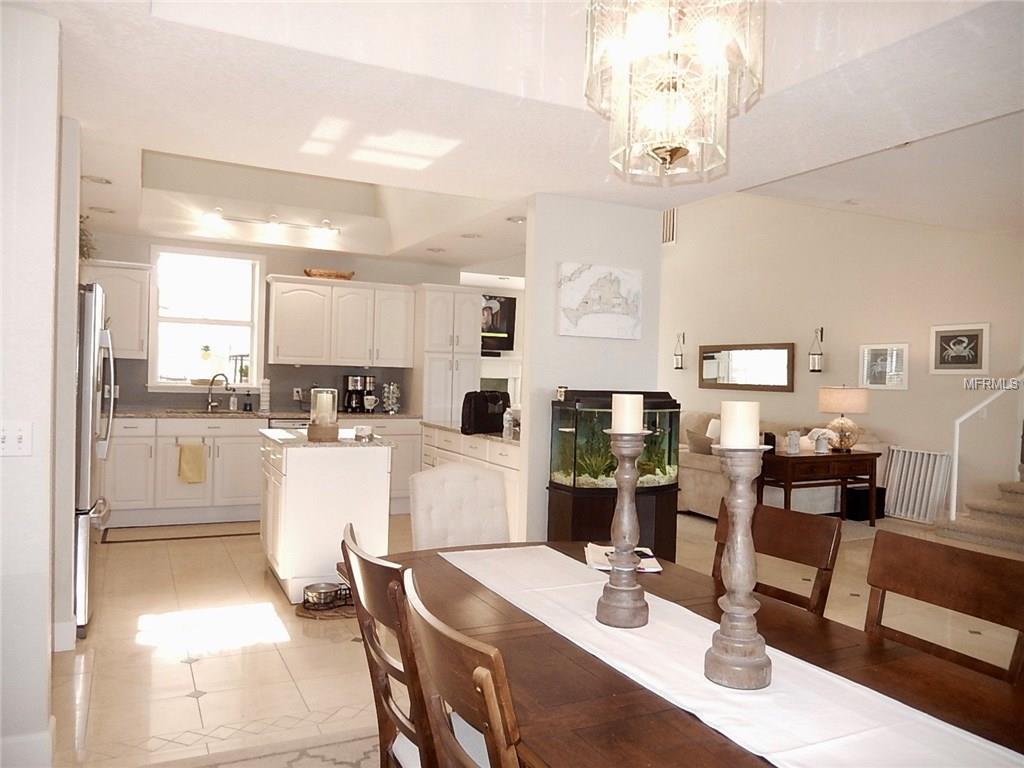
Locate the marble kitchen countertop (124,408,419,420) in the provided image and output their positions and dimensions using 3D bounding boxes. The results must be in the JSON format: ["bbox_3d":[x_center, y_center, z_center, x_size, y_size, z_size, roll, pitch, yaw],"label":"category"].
[{"bbox_3d":[-2.283,0.290,6.883,2.830,0.035,0.635,1,1,-26],"label":"marble kitchen countertop"}]

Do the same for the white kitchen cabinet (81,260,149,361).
[{"bbox_3d":[-3.445,-0.625,6.406,0.570,0.810,0.340,1,1,-26],"label":"white kitchen cabinet"}]

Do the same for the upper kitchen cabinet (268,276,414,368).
[{"bbox_3d":[-1.686,-0.584,7.321,1.410,0.812,0.340,1,1,-26],"label":"upper kitchen cabinet"}]

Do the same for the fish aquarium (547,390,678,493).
[{"bbox_3d":[0.684,0.342,4.640,0.772,0.584,0.400,1,1,-26],"label":"fish aquarium"}]

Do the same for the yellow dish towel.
[{"bbox_3d":[-2.701,0.667,6.260,0.214,0.369,0.050,1,1,-26],"label":"yellow dish towel"}]

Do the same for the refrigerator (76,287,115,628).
[{"bbox_3d":[-2.561,0.358,3.910,0.785,1.760,0.910,1,1,-26],"label":"refrigerator"}]

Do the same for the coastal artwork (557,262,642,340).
[{"bbox_3d":[0.567,-0.534,4.822,0.636,0.467,0.035,1,1,-26],"label":"coastal artwork"}]

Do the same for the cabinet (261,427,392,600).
[{"bbox_3d":[-1.252,0.803,4.837,0.675,0.925,1.070,1,1,-26],"label":"cabinet"}]

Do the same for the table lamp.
[{"bbox_3d":[3.253,0.347,7.264,0.428,0.641,0.428,1,1,-26],"label":"table lamp"}]

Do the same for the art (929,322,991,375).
[{"bbox_3d":[4.343,-0.336,7.215,0.030,0.478,0.582,1,1,-26],"label":"art"}]

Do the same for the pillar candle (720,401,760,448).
[{"bbox_3d":[0.452,0.078,1.464,0.074,0.093,0.074,1,1,-26],"label":"pillar candle"}]

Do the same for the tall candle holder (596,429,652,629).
[{"bbox_3d":[0.277,0.345,1.805,0.126,0.463,0.126,2,1,0],"label":"tall candle holder"}]

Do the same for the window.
[{"bbox_3d":[-2.837,-0.578,6.915,0.983,1.314,0.110,1,1,-26],"label":"window"}]

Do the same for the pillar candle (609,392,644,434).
[{"bbox_3d":[0.285,0.071,1.803,0.076,0.092,0.076,2,1,0],"label":"pillar candle"}]

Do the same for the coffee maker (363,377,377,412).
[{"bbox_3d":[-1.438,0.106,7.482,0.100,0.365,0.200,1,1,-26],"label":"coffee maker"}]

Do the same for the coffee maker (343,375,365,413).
[{"bbox_3d":[-1.582,0.101,7.411,0.185,0.374,0.220,1,1,-26],"label":"coffee maker"}]

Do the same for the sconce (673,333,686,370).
[{"bbox_3d":[2.464,-0.477,10.847,0.180,0.550,0.130,1,1,-26],"label":"sconce"}]

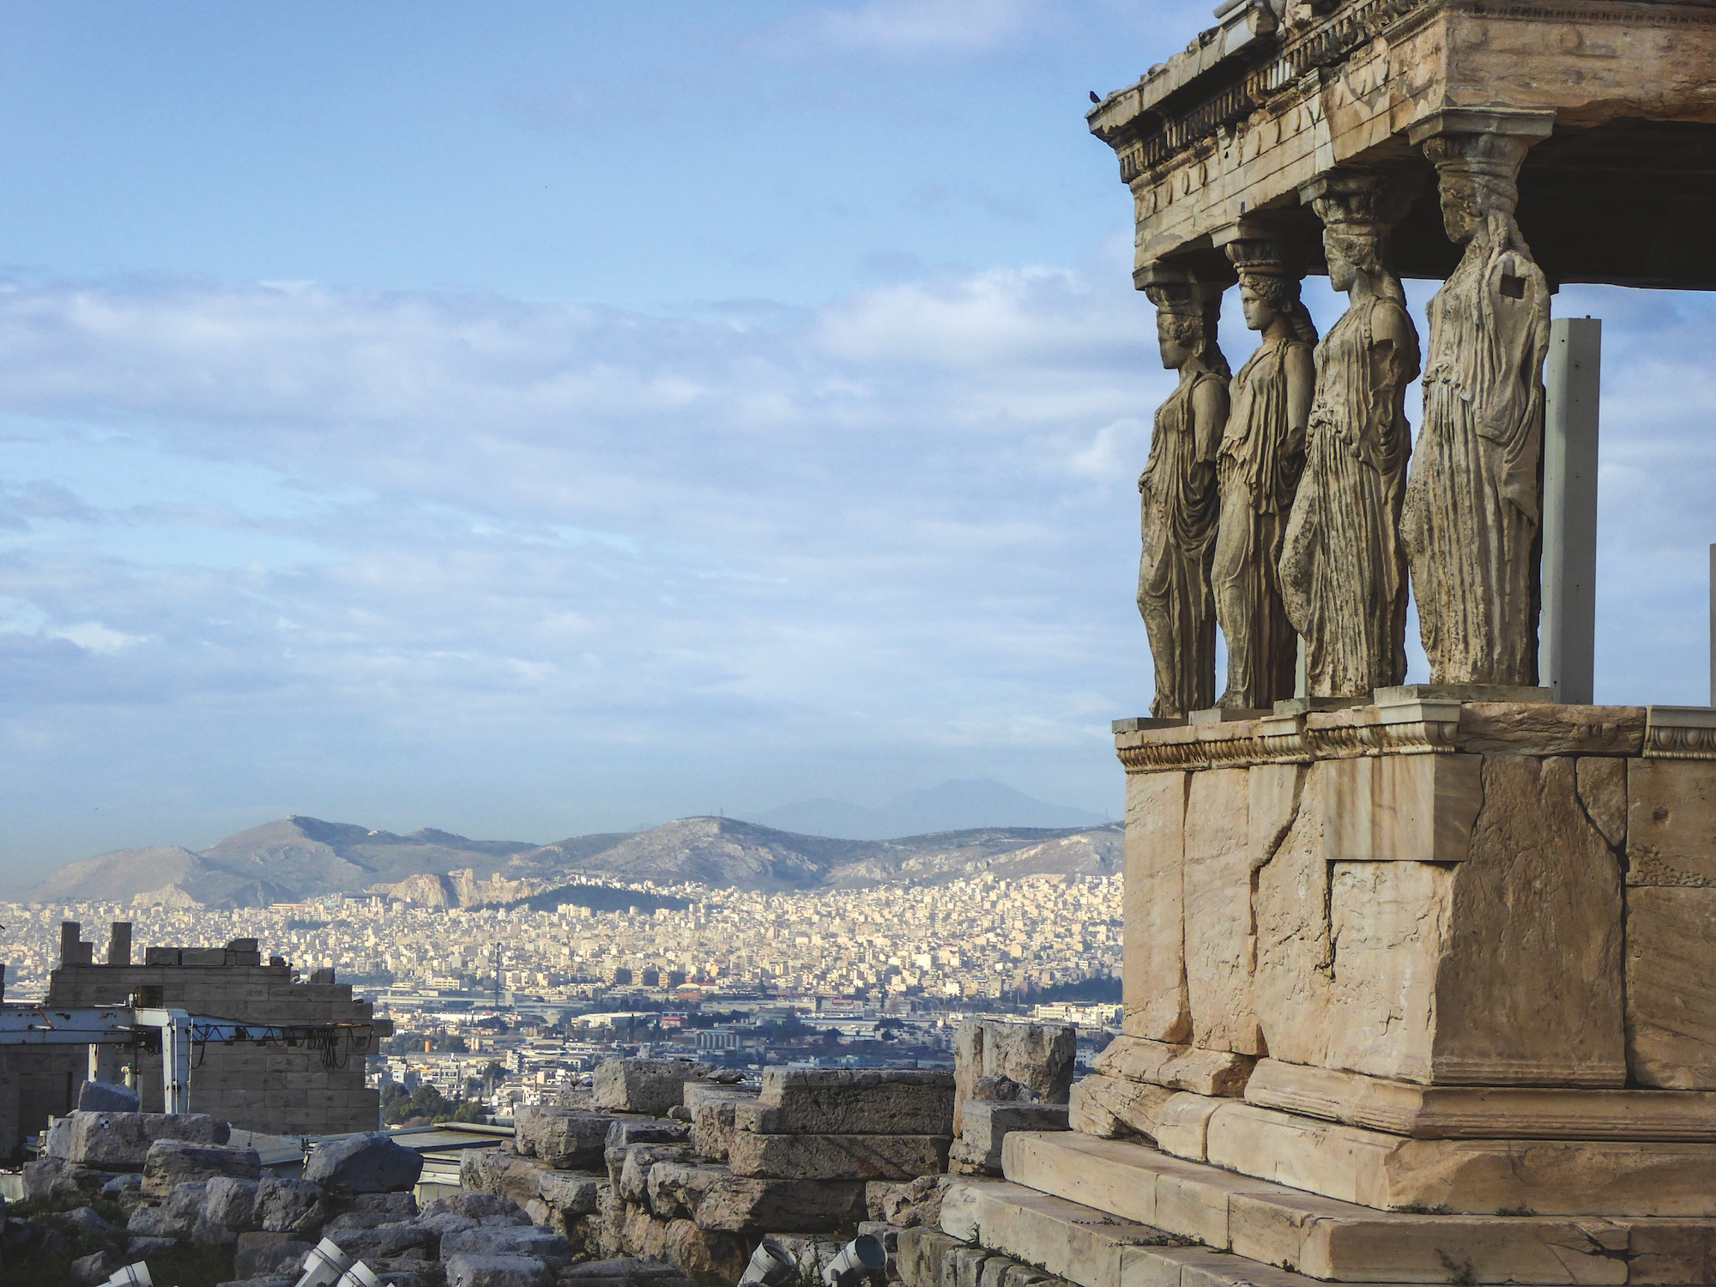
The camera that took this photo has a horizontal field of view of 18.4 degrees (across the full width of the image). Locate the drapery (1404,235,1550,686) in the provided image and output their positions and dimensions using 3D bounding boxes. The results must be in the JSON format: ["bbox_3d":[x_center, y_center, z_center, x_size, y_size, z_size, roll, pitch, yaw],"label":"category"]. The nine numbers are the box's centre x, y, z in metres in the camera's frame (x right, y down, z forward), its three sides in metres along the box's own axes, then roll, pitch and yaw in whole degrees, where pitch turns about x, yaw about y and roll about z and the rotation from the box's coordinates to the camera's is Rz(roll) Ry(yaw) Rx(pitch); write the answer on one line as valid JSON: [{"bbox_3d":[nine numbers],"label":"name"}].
[{"bbox_3d":[2.483,-0.720,21.266,0.510,1.747,0.640,2,-3,-9],"label":"drapery"}]

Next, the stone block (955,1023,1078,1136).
[{"bbox_3d":[0.822,2.288,27.900,0.550,0.600,0.450,2,-2,-9],"label":"stone block"}]

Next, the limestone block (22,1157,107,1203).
[{"bbox_3d":[-5.742,3.886,38.453,0.543,0.299,0.500,1,-2,1],"label":"limestone block"}]

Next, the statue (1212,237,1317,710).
[{"bbox_3d":[1.922,-0.819,24.753,0.530,2.240,0.580,2,-2,-9],"label":"statue"}]

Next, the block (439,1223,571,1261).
[{"bbox_3d":[-1.957,3.337,29.500,0.680,0.230,0.500,2,-2,-9],"label":"block"}]

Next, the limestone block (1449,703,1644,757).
[{"bbox_3d":[2.668,0.350,21.122,0.765,0.200,0.550,2,-3,-9],"label":"limestone block"}]

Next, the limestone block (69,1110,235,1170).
[{"bbox_3d":[-3.917,2.740,29.300,0.840,0.290,0.500,2,-2,-9],"label":"limestone block"}]

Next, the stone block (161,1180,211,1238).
[{"bbox_3d":[-3.813,3.225,30.200,0.320,0.330,0.330,2,-3,-9],"label":"stone block"}]

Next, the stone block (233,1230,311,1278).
[{"bbox_3d":[-3.713,3.888,33.710,0.447,0.268,0.400,1,-2,1],"label":"stone block"}]

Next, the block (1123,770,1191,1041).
[{"bbox_3d":[1.729,1.322,26.628,0.500,1.340,1.350,2,-3,-9],"label":"block"}]

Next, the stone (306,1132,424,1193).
[{"bbox_3d":[-3.525,3.695,37.802,0.787,0.397,0.550,1,-3,11],"label":"stone"}]

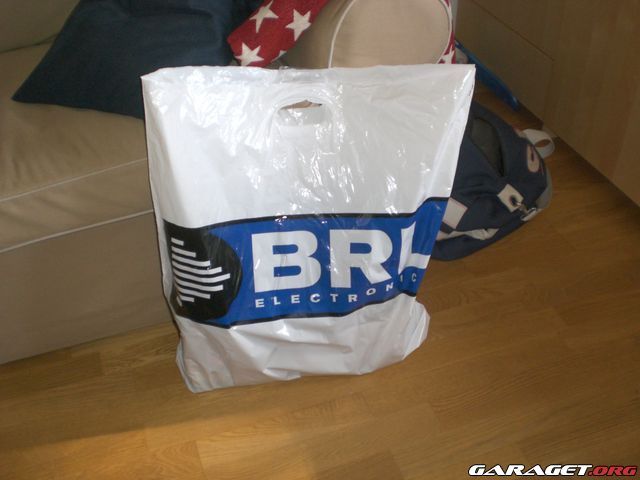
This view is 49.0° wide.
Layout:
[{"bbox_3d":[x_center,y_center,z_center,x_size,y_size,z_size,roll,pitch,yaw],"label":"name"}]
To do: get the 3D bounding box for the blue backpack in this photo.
[{"bbox_3d":[0.350,-0.177,1.716,0.450,0.210,0.340,-23,42,-21],"label":"blue backpack"}]

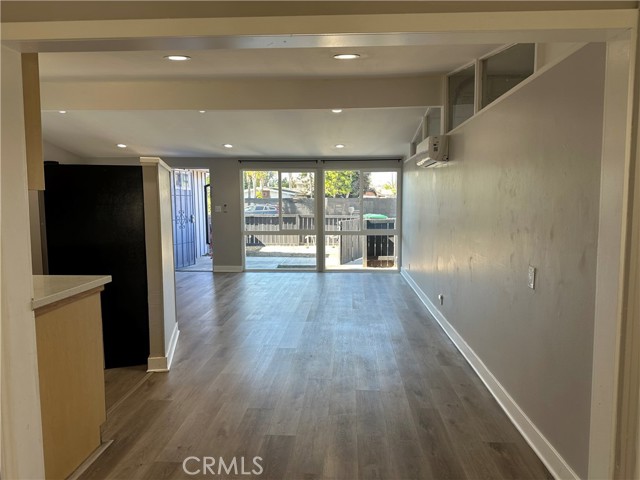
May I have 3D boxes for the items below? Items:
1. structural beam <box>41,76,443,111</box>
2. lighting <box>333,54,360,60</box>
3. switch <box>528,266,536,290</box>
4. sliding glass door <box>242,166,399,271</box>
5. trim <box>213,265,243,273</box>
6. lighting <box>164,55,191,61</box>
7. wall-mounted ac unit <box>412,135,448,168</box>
[{"bbox_3d":[-1.037,-1.641,5.011,4.864,0.356,0.140,0,5,4],"label":"structural beam"},{"bbox_3d":[0.212,-1.446,3.508,0.190,0.030,0.190,0,15,4],"label":"lighting"},{"bbox_3d":[1.208,0.220,2.527,0.012,0.124,0.075,0,5,4],"label":"switch"},{"bbox_3d":[-0.011,-0.370,8.608,3.000,2.014,0.100,0,5,4],"label":"sliding glass door"},{"bbox_3d":[-1.823,0.574,8.777,0.600,0.135,0.018,0,5,4],"label":"trim"},{"bbox_3d":[-1.097,-1.403,3.422,0.190,0.030,0.190,0,15,4],"label":"lighting"},{"bbox_3d":[1.274,-0.979,5.057,0.205,0.290,0.840,0,5,4],"label":"wall-mounted ac unit"}]

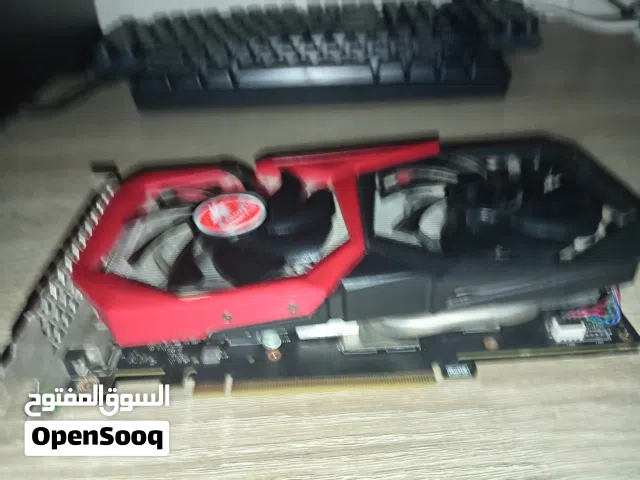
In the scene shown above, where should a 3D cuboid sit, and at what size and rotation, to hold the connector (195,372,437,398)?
[{"bbox_3d":[-0.002,0.052,0.179,0.085,0.002,0.005,-3,41,-1],"label":"connector"}]

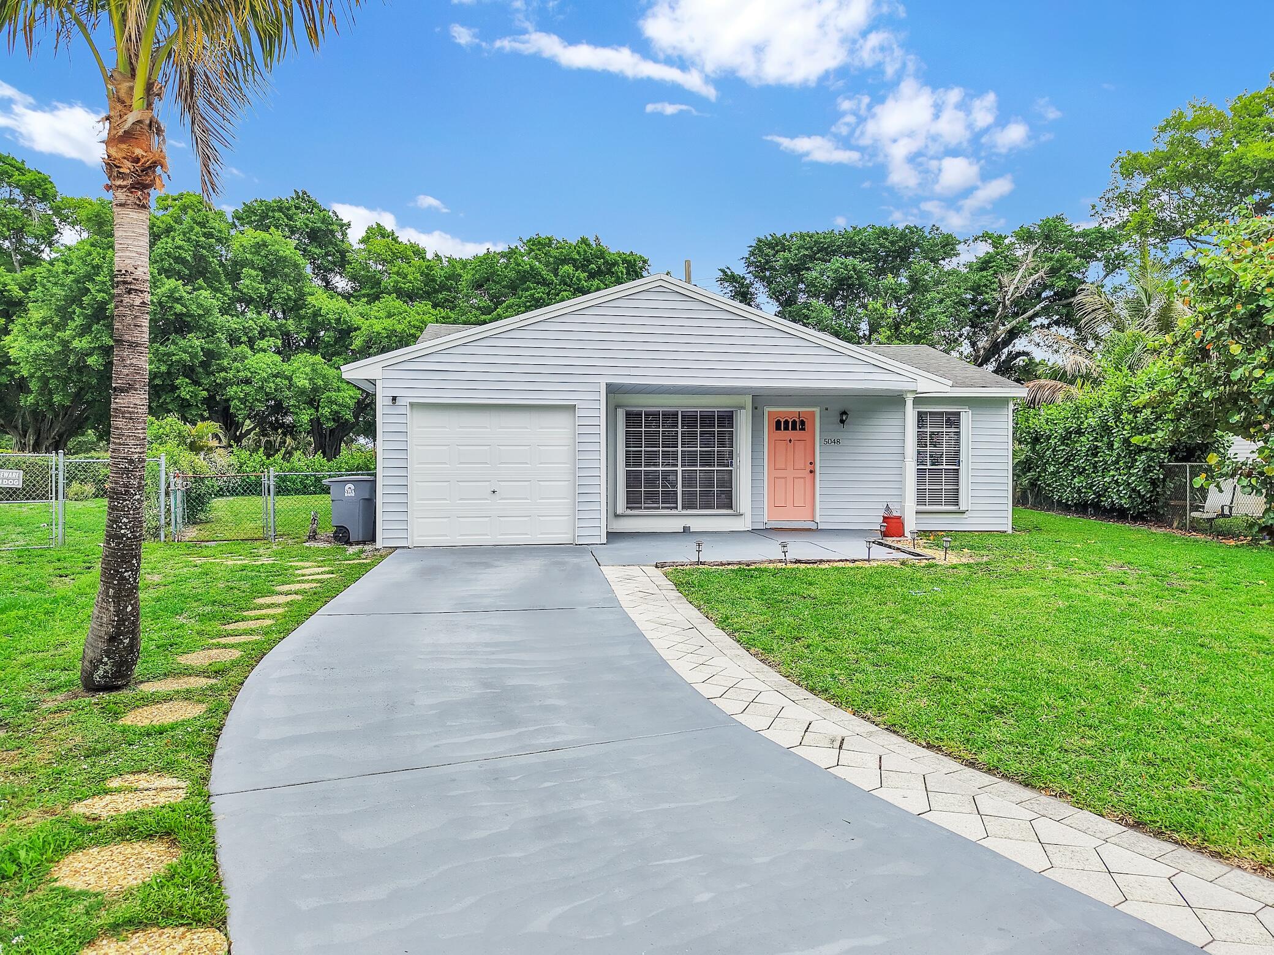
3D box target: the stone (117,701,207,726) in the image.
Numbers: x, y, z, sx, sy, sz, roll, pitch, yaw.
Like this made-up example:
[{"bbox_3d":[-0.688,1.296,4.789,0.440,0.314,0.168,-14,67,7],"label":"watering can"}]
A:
[{"bbox_3d":[-2.800,1.427,5.240,0.455,0.050,0.450,0,0,0],"label":"stone"}]

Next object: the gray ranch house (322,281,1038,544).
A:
[{"bbox_3d":[0.790,-1.050,18.200,11.700,4.100,9.600,0,0,-9],"label":"gray ranch house"}]

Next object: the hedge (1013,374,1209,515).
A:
[{"bbox_3d":[12.000,-0.640,23.000,1.800,3.300,9.800,0,0,9],"label":"hedge"}]

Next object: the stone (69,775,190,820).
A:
[{"bbox_3d":[-2.290,1.487,4.080,0.455,0.050,0.475,0,0,0],"label":"stone"}]

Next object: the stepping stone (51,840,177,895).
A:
[{"bbox_3d":[-2.020,1.522,3.430,0.450,0.050,0.455,0,0,0],"label":"stepping stone"}]

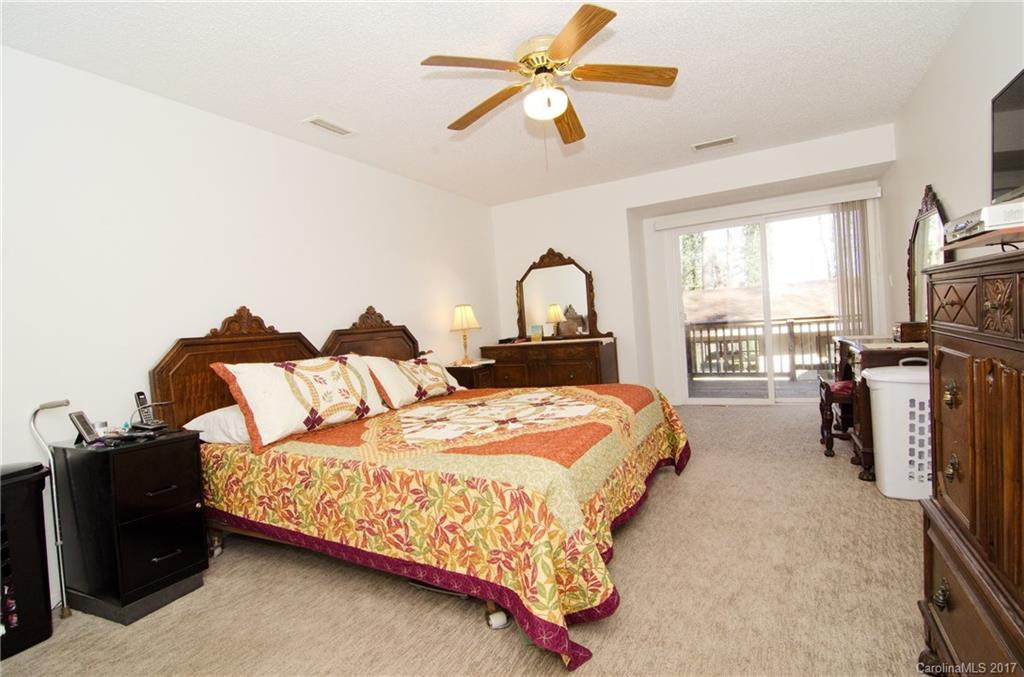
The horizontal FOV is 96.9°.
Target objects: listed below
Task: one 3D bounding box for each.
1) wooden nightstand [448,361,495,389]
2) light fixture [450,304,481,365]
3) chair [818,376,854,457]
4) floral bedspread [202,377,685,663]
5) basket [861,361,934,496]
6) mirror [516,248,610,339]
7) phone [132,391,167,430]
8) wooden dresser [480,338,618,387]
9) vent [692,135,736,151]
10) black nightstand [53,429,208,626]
[{"bbox_3d":[-0.400,0.618,4.385,0.390,0.700,0.440,-2,3,30],"label":"wooden nightstand"},{"bbox_3d":[-0.464,-0.018,4.342,0.290,0.580,0.290,-4,3,0],"label":"light fixture"},{"bbox_3d":[2.486,0.552,3.296,0.420,0.530,0.420,-2,3,30],"label":"chair"},{"bbox_3d":[-0.224,0.704,2.669,2.000,0.610,2.030,-2,3,30],"label":"floral bedspread"},{"bbox_3d":[2.205,0.510,2.499,0.440,0.730,0.350,-2,3,30],"label":"basket"},{"bbox_3d":[0.504,-0.483,4.874,1.110,0.980,0.090,-2,3,30],"label":"mirror"},{"bbox_3d":[-1.688,0.327,2.138,0.160,0.180,0.100,-2,3,30],"label":"phone"},{"bbox_3d":[0.398,0.461,4.799,1.330,0.860,0.530,-2,3,30],"label":"wooden dresser"},{"bbox_3d":[1.652,-1.583,3.721,0.330,0.020,0.170,-2,3,30],"label":"vent"},{"bbox_3d":[-1.693,0.808,2.059,0.455,0.730,0.345,-2,3,30],"label":"black nightstand"}]

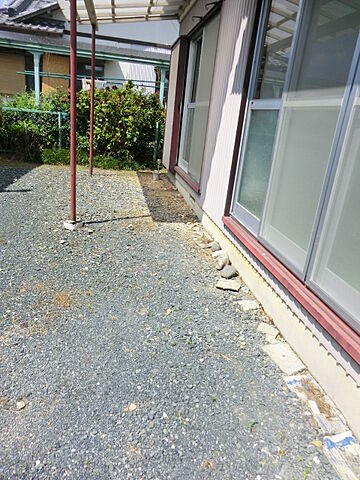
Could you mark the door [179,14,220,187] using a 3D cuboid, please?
[{"bbox_3d":[0.205,-1.825,4.592,0.100,1.870,1.600,2,21,-12],"label":"door"}]

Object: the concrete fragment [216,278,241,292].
[{"bbox_3d":[0.387,0.360,2.642,0.175,0.055,0.160,2,21,-12],"label":"concrete fragment"}]

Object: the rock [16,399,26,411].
[{"bbox_3d":[-0.683,0.715,1.436,0.035,0.025,0.047,2,21,-12],"label":"rock"}]

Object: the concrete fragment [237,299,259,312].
[{"bbox_3d":[0.488,0.470,2.405,0.157,0.035,0.131,2,21,-12],"label":"concrete fragment"}]

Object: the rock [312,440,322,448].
[{"bbox_3d":[0.584,0.867,1.413,0.038,0.016,0.032,2,21,-12],"label":"rock"}]

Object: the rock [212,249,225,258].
[{"bbox_3d":[0.379,0.138,3.230,0.112,0.055,0.132,2,21,-12],"label":"rock"}]

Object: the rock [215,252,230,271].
[{"bbox_3d":[0.386,0.193,2.977,0.115,0.120,0.170,2,21,-12],"label":"rock"}]

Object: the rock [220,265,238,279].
[{"bbox_3d":[0.425,0.272,2.823,0.141,0.100,0.151,2,21,-12],"label":"rock"}]

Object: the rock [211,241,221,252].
[{"bbox_3d":[0.371,0.068,3.384,0.095,0.080,0.130,2,21,-12],"label":"rock"}]

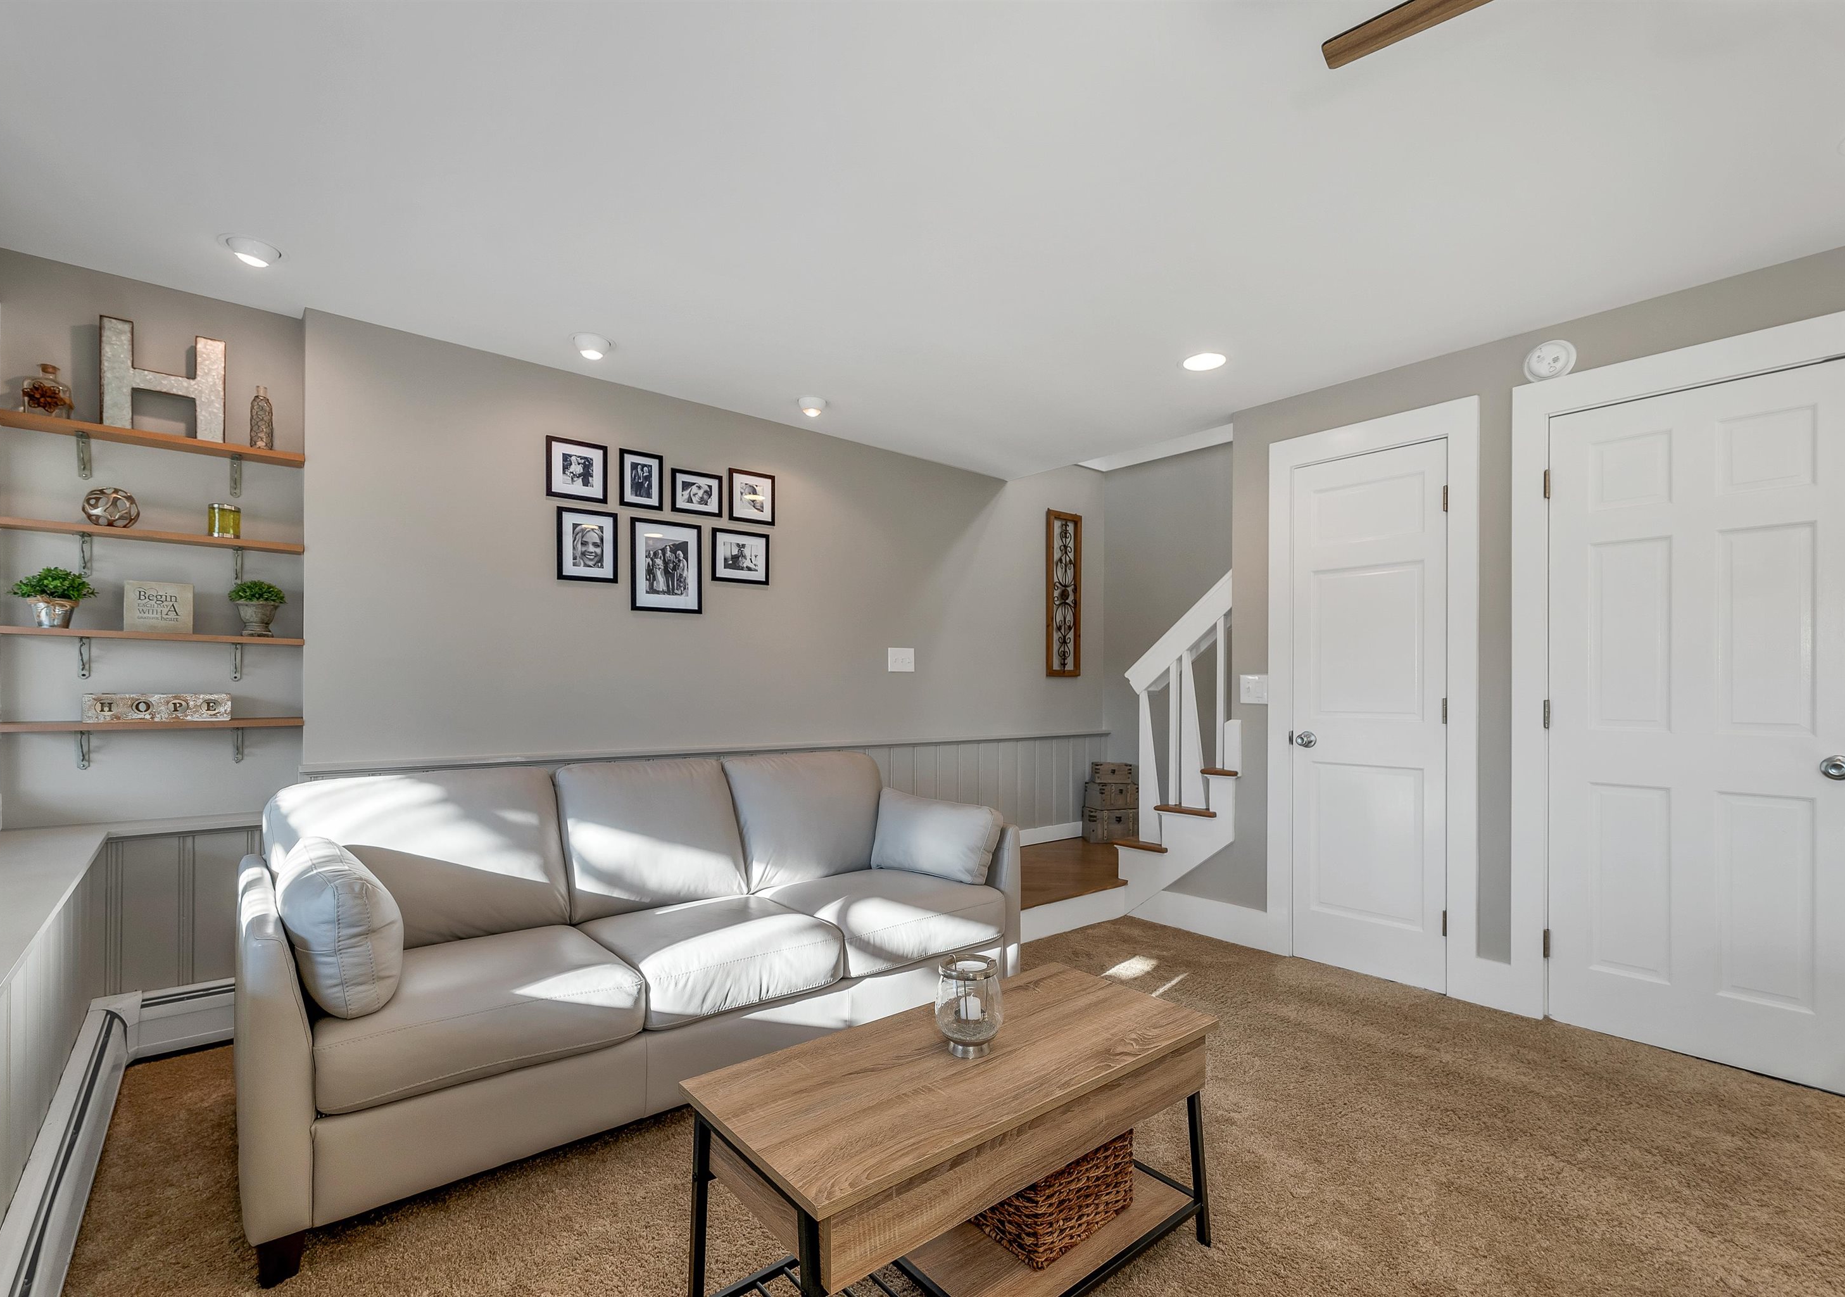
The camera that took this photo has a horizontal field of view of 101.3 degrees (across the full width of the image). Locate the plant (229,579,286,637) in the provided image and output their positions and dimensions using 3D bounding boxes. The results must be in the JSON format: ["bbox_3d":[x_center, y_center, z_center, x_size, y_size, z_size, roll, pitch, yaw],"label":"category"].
[{"bbox_3d":[-2.124,-0.124,2.418,0.139,0.186,0.139,1,-2,-38],"label":"plant"}]

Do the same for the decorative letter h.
[{"bbox_3d":[-2.331,-0.812,2.331,0.275,0.318,0.045,2,-3,-38],"label":"decorative letter h"}]

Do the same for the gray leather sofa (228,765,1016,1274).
[{"bbox_3d":[-0.743,0.807,2.407,2.020,0.860,0.929,2,-3,-38],"label":"gray leather sofa"}]

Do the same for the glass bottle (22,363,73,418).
[{"bbox_3d":[-2.533,-0.740,2.190,0.098,0.163,0.085,2,-3,-38],"label":"glass bottle"}]

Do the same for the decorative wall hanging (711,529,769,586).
[{"bbox_3d":[-0.821,-0.415,3.451,0.281,0.233,0.022,2,-3,-38],"label":"decorative wall hanging"}]

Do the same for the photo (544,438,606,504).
[{"bbox_3d":[-1.373,-0.709,3.019,0.230,0.230,0.022,2,-3,-38],"label":"photo"}]

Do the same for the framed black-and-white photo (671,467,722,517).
[{"bbox_3d":[-0.973,-0.668,3.277,0.230,0.183,0.022,1,-2,-38],"label":"framed black-and-white photo"}]

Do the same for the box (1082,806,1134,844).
[{"bbox_3d":[1.216,1.115,4.838,0.345,0.208,0.220,0,-2,-4],"label":"box"}]

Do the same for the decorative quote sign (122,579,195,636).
[{"bbox_3d":[-2.309,-0.123,2.289,0.149,0.155,0.035,1,-2,-38],"label":"decorative quote sign"}]

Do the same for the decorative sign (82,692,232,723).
[{"bbox_3d":[-2.286,0.179,2.270,0.314,0.083,0.030,1,-2,-38],"label":"decorative sign"}]

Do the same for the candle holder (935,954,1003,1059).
[{"bbox_3d":[0.090,0.685,1.446,0.131,0.161,0.131,0,-2,0],"label":"candle holder"}]

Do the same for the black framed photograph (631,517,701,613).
[{"bbox_3d":[-1.088,-0.348,3.242,0.304,0.383,0.022,2,-3,-38],"label":"black framed photograph"}]

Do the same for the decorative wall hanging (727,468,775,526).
[{"bbox_3d":[-0.778,-0.694,3.485,0.231,0.231,0.022,2,-3,-38],"label":"decorative wall hanging"}]

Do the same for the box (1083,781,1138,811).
[{"bbox_3d":[1.220,0.936,4.831,0.289,0.163,0.201,0,-2,-13],"label":"box"}]

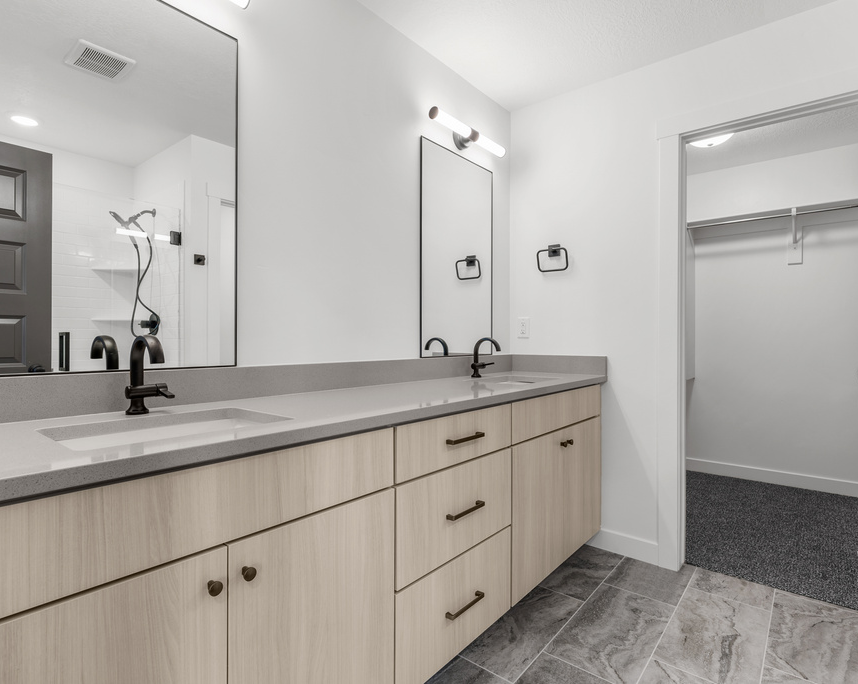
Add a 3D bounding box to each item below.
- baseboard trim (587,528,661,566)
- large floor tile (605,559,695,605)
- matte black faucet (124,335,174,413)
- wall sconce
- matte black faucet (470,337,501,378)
[{"bbox_3d":[0.985,1.042,2.344,0.370,0.104,0.015,0,0,40],"label":"baseboard trim"},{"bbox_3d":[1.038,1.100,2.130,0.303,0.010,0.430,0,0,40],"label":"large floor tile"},{"bbox_3d":[-0.678,0.081,1.127,0.170,0.193,0.102,0,0,40],"label":"matte black faucet"},{"bbox_3d":[0.201,-1.033,2.298,0.110,0.117,0.610,0,0,40],"label":"wall sconce"},{"bbox_3d":[0.299,0.080,2.282,0.170,0.193,0.102,0,0,40],"label":"matte black faucet"}]

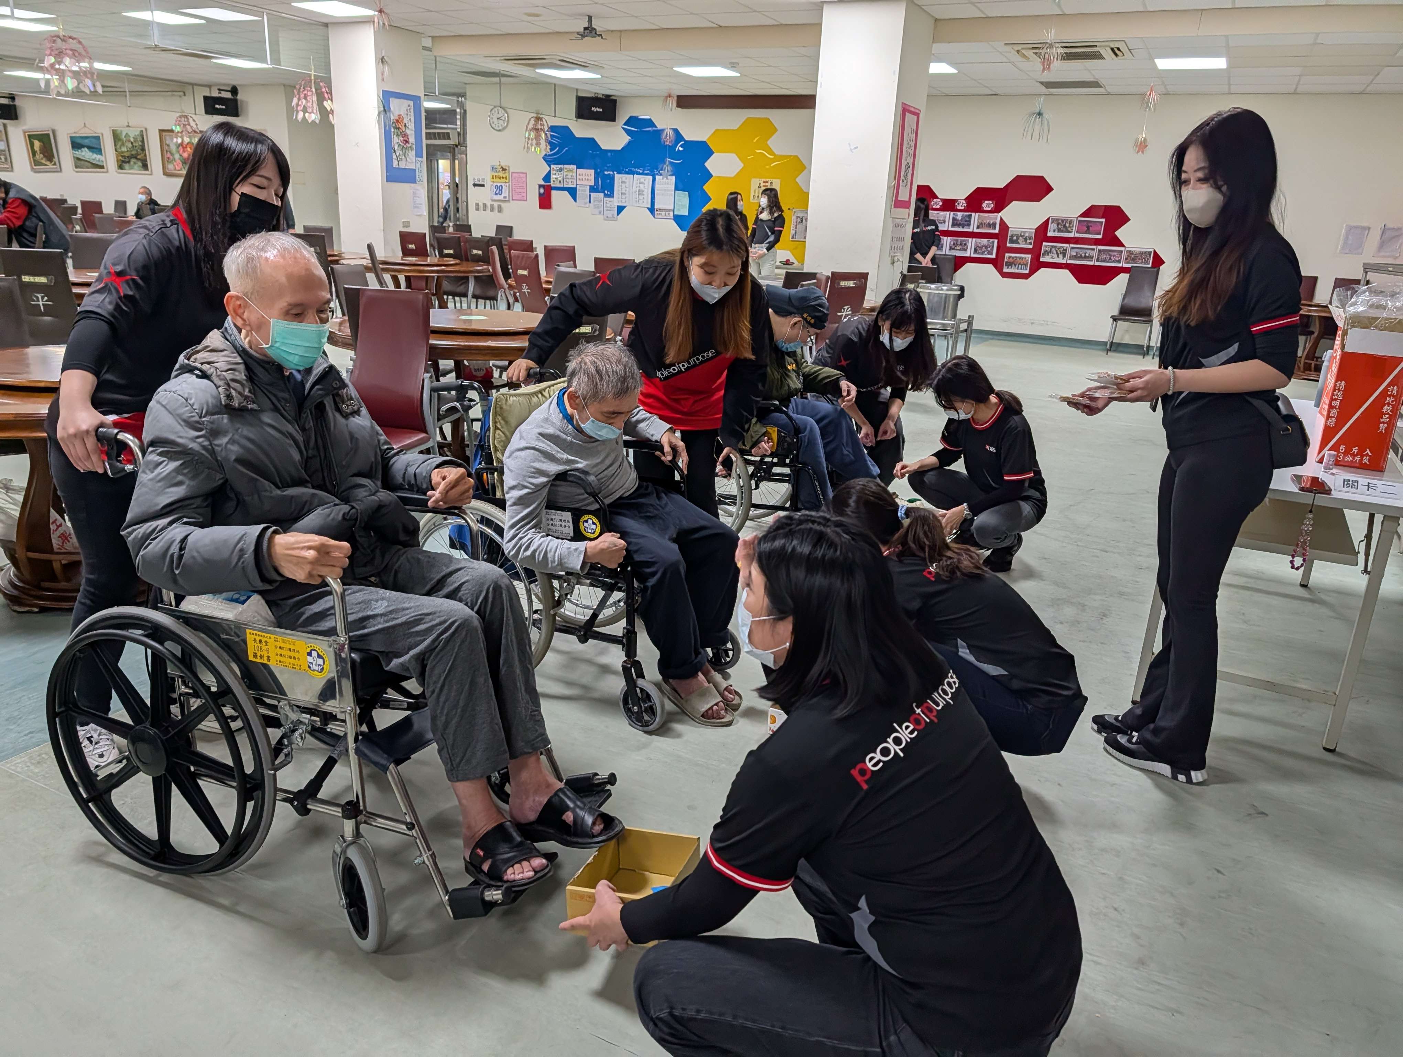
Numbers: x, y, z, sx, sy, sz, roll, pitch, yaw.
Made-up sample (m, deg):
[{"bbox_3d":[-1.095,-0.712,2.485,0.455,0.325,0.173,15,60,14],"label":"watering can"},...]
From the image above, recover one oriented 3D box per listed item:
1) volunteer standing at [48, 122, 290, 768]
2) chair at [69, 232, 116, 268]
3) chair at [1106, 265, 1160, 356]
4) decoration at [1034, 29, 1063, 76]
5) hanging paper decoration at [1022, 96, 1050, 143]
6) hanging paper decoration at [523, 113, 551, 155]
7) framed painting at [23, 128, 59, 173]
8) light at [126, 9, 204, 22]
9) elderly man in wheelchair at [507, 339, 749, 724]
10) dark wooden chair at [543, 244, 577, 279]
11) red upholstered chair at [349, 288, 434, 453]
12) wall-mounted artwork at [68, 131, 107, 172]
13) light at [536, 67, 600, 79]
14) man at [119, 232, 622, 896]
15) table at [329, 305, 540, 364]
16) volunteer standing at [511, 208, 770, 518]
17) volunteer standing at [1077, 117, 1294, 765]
[{"bbox_3d":[-1.144,-0.113,2.115,0.700,1.440,0.520,13,20,28],"label":"volunteer standing"},{"bbox_3d":[-3.838,-1.388,6.303,0.430,0.970,0.560,-10,22,-35],"label":"chair"},{"bbox_3d":[4.923,-2.459,11.134,0.440,1.000,0.560,15,22,33],"label":"chair"},{"bbox_3d":[1.947,-2.666,5.460,0.165,0.240,0.165,12,20,25],"label":"decoration"},{"bbox_3d":[1.915,-2.335,5.570,0.165,0.240,0.165,12,20,25],"label":"hanging paper decoration"},{"bbox_3d":[-2.112,-5.075,12.512,0.340,0.520,0.340,3,18,-1],"label":"hanging paper decoration"},{"bbox_3d":[-12.488,-7.137,18.422,0.860,0.740,0.060,12,20,25],"label":"framed painting"},{"bbox_3d":[-5.236,-4.957,9.463,0.600,0.060,0.600,12,20,25],"label":"light"},{"bbox_3d":[-0.177,0.005,2.619,0.700,1.010,0.580,16,22,35],"label":"elderly man in wheelchair"},{"bbox_3d":[-1.095,-1.875,8.309,0.430,0.980,0.560,-8,21,-32],"label":"dark wooden chair"},{"bbox_3d":[-1.231,-0.360,3.621,0.440,0.975,0.580,5,18,5],"label":"red upholstered chair"},{"bbox_3d":[-11.215,-6.866,17.815,1.000,0.650,0.050,12,20,25],"label":"wall-mounted artwork"},{"bbox_3d":[-1.598,-5.531,11.822,0.610,0.060,0.610,12,20,25],"label":"light"},{"bbox_3d":[-0.608,0.042,1.891,1.000,1.180,0.600,15,22,32],"label":"man"},{"bbox_3d":[-1.131,-0.684,4.946,1.370,0.760,1.370,12,20,25],"label":"table"},{"bbox_3d":[-0.132,-0.272,2.938,0.700,1.345,0.580,5,18,6],"label":"volunteer standing"},{"bbox_3d":[1.200,-0.185,2.455,0.520,1.620,0.460,11,19,23],"label":"volunteer standing"}]

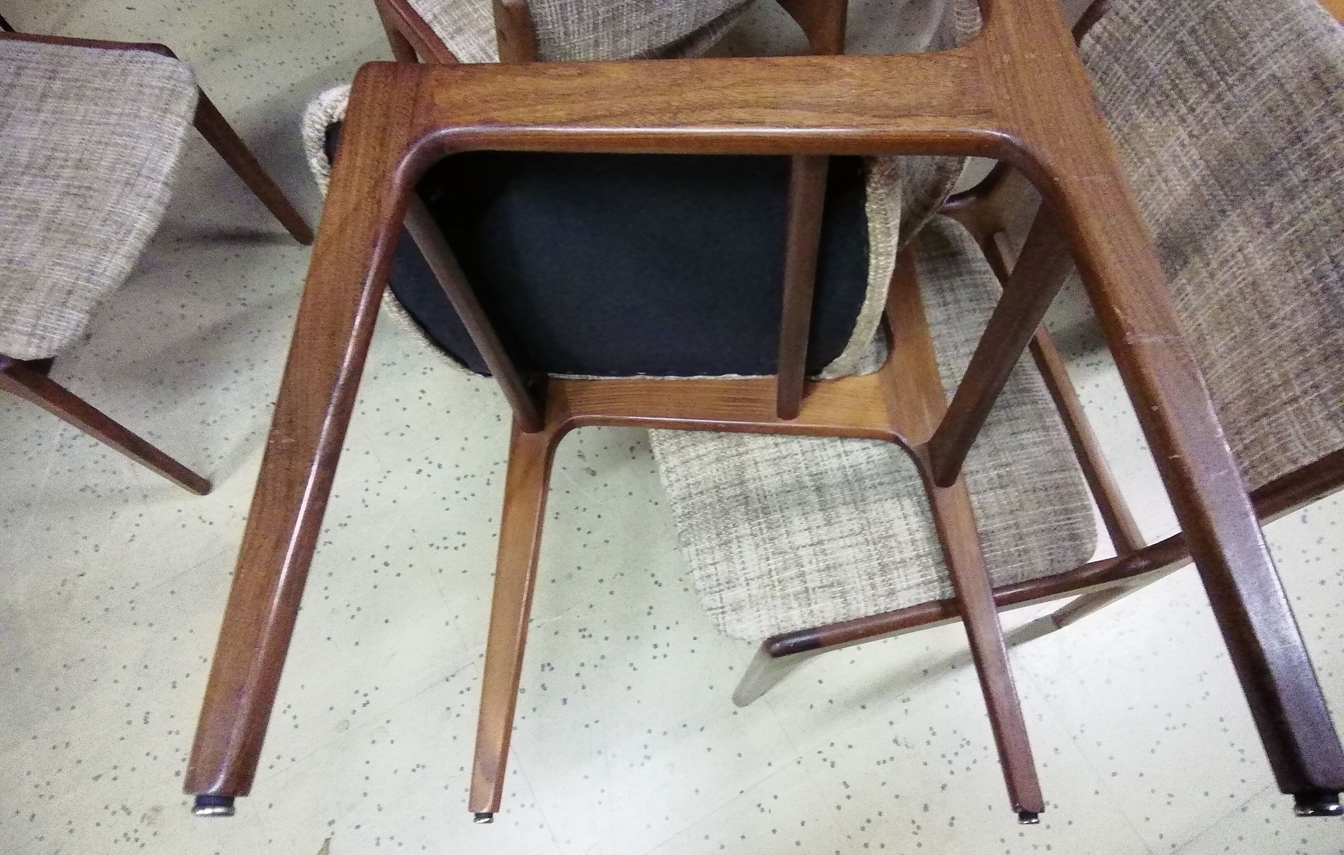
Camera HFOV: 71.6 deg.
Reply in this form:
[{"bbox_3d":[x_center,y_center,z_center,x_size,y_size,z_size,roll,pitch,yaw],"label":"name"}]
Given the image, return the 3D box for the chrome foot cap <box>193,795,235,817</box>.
[{"bbox_3d":[-0.202,0.167,0.411,0.016,0.016,0.009,-2,67,5],"label":"chrome foot cap"}]

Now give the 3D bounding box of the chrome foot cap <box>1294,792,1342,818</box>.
[{"bbox_3d":[0.260,0.152,0.375,0.015,0.015,0.009,-2,67,5],"label":"chrome foot cap"}]

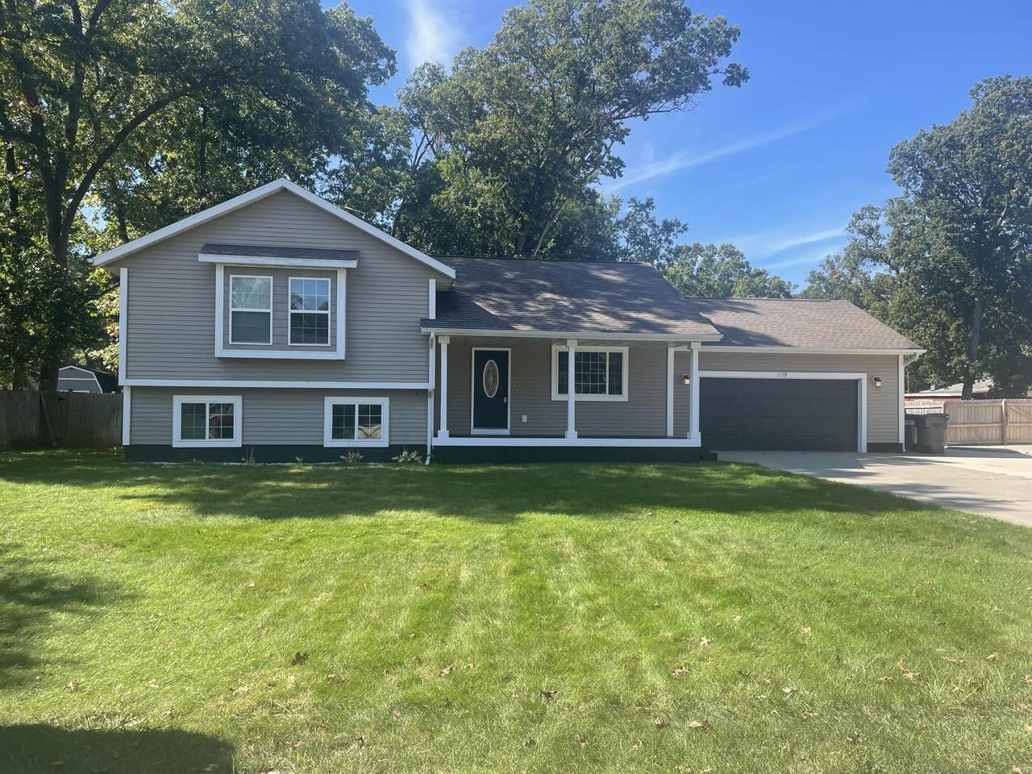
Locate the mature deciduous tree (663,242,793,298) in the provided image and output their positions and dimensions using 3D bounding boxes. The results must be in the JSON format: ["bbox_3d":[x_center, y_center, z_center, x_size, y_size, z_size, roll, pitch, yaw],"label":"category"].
[{"bbox_3d":[15.835,-4.031,57.868,10.300,13.600,10.300,1,-1,0],"label":"mature deciduous tree"}]

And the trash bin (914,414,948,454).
[{"bbox_3d":[11.873,1.337,22.264,0.640,1.120,0.720,1,-1,-8],"label":"trash bin"}]

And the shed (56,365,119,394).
[{"bbox_3d":[-22.498,0.519,40.394,3.100,3.030,3.500,1,-1,-10],"label":"shed"}]

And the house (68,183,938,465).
[{"bbox_3d":[0.807,-1.305,22.688,21.390,6.371,9.576,1,-1,-8],"label":"house"}]

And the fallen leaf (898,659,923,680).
[{"bbox_3d":[2.173,1.563,4.276,0.130,0.060,0.110,1,-1,0],"label":"fallen leaf"}]

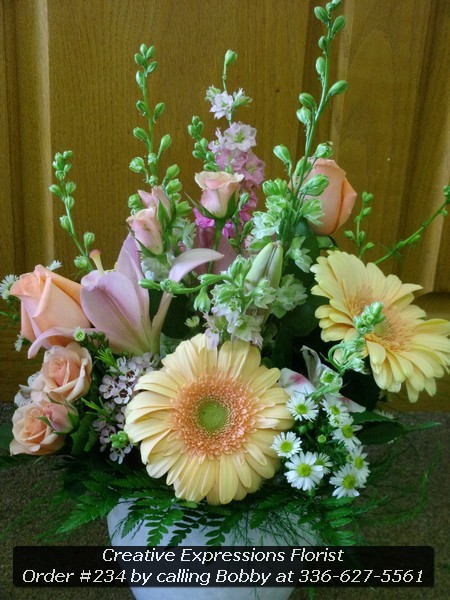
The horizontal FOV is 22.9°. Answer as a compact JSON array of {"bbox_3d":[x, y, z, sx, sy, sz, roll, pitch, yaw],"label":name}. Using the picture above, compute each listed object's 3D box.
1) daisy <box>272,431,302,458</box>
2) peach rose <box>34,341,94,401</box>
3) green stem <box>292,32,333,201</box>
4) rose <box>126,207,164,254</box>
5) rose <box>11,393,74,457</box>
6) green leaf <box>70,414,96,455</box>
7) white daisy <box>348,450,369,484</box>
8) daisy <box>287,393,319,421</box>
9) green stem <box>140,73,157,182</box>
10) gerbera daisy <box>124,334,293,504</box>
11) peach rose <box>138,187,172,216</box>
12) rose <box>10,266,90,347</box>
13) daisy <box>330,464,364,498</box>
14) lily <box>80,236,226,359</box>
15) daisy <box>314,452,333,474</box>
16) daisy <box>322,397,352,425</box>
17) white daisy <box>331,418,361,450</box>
[{"bbox_3d":[0.041,0.094,0.720,0.020,0.009,0.019,9,71,11],"label":"daisy"},{"bbox_3d":[-0.109,0.049,0.745,0.039,0.039,0.036,13,-16,22],"label":"peach rose"},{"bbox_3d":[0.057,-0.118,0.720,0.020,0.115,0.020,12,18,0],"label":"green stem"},{"bbox_3d":[-0.052,-0.045,0.725,0.023,0.031,0.023,-11,21,11],"label":"rose"},{"bbox_3d":[-0.123,0.084,0.738,0.040,0.039,0.036,14,-14,23],"label":"rose"},{"bbox_3d":[-0.095,0.089,0.742,0.017,0.027,0.011,0,-17,-6],"label":"green leaf"},{"bbox_3d":[0.088,0.110,0.725,0.019,0.021,0.010,-17,-3,-32],"label":"white daisy"},{"bbox_3d":[0.051,0.070,0.725,0.021,0.009,0.019,6,68,4],"label":"daisy"},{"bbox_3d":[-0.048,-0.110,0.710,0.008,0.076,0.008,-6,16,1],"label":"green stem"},{"bbox_3d":[-0.010,0.075,0.700,0.106,0.107,0.032,3,-7,1],"label":"gerbera daisy"},{"bbox_3d":[-0.044,-0.062,0.705,0.021,0.024,0.021,-5,16,1],"label":"peach rose"},{"bbox_3d":[-0.114,0.004,0.725,0.047,0.051,0.046,-18,16,14],"label":"rose"},{"bbox_3d":[0.080,0.118,0.720,0.022,0.022,0.009,-4,-11,-13],"label":"daisy"},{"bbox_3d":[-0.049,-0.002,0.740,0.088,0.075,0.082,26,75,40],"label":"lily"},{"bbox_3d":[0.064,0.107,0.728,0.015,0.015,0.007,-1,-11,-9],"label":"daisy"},{"bbox_3d":[0.073,0.073,0.725,0.019,0.019,0.009,-2,-14,-9],"label":"daisy"},{"bbox_3d":[0.080,0.087,0.728,0.021,0.022,0.008,-5,-10,-16],"label":"white daisy"}]

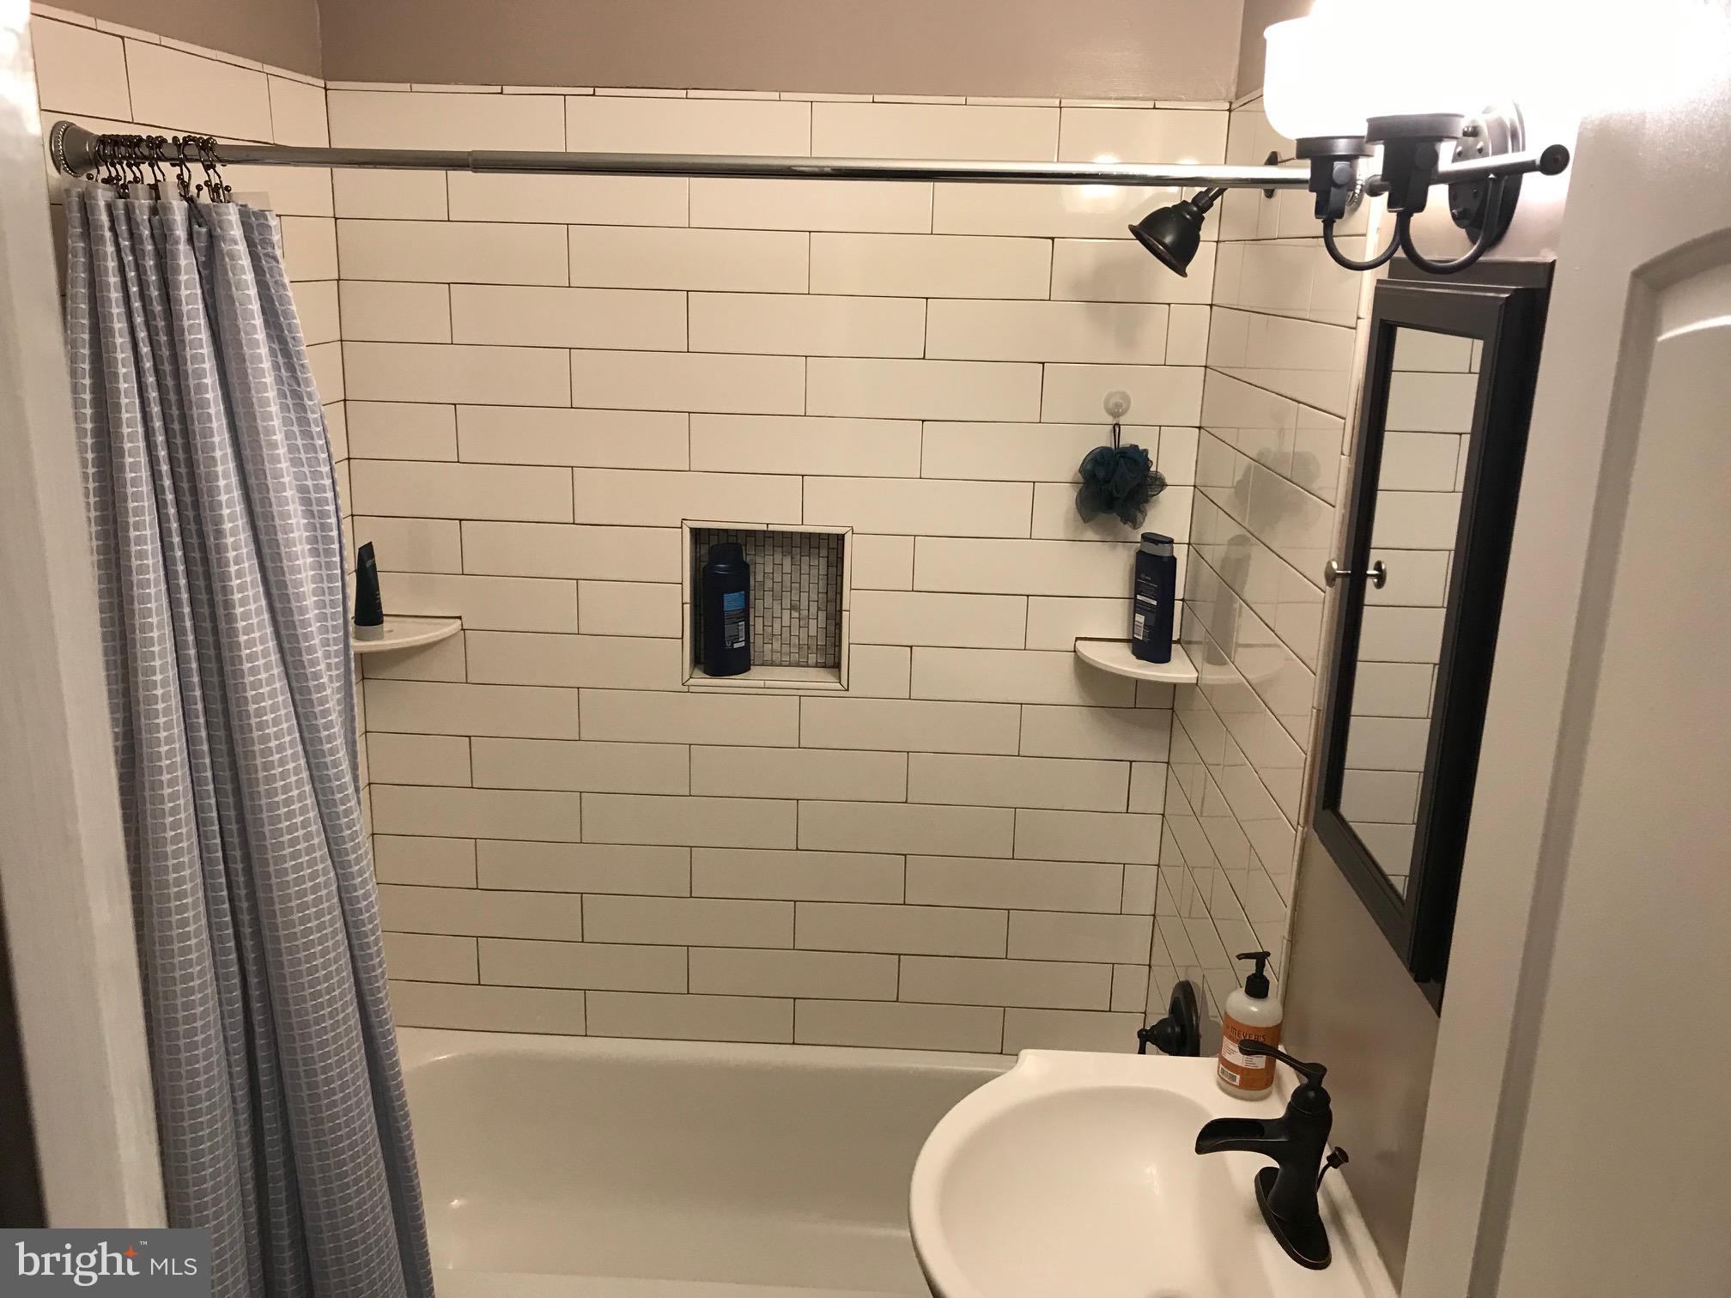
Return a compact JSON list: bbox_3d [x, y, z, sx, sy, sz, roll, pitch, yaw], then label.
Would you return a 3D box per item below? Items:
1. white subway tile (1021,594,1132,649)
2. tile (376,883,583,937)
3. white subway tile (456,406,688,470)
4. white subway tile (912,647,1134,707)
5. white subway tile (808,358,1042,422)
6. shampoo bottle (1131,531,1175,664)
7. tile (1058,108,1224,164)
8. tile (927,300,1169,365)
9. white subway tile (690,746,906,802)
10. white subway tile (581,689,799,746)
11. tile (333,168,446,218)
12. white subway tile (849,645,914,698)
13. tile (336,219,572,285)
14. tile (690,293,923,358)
[{"bbox_3d":[0.431,-0.043,2.523,0.273,0.100,0.010,2,15,1],"label":"white subway tile"},{"bbox_3d":[-0.744,0.511,2.710,0.397,0.101,0.009,2,15,1],"label":"tile"},{"bbox_3d":[-0.512,-0.371,2.460,0.406,0.101,0.010,2,15,1],"label":"white subway tile"},{"bbox_3d":[0.290,0.051,2.552,0.406,0.100,0.010,2,15,1],"label":"white subway tile"},{"bbox_3d":[0.103,-0.449,2.424,0.407,0.101,0.010,2,15,1],"label":"white subway tile"},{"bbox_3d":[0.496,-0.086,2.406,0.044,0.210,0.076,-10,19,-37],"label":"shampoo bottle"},{"bbox_3d":[0.455,-0.831,2.308,0.270,0.100,0.009,2,15,1],"label":"tile"},{"bbox_3d":[0.311,-0.542,2.393,0.407,0.101,0.010,2,15,1],"label":"tile"},{"bbox_3d":[-0.124,0.233,2.619,0.405,0.101,0.009,2,15,1],"label":"white subway tile"},{"bbox_3d":[-0.325,0.128,2.587,0.406,0.100,0.009,2,15,1],"label":"white subway tile"},{"bbox_3d":[-0.804,-0.781,2.373,0.193,0.101,0.009,2,15,1],"label":"tile"},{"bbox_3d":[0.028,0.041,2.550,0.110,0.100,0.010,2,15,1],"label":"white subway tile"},{"bbox_3d":[-0.702,-0.675,2.386,0.400,0.100,0.009,2,15,1],"label":"tile"},{"bbox_3d":[-0.099,-0.555,2.398,0.406,0.100,0.009,2,15,1],"label":"tile"}]

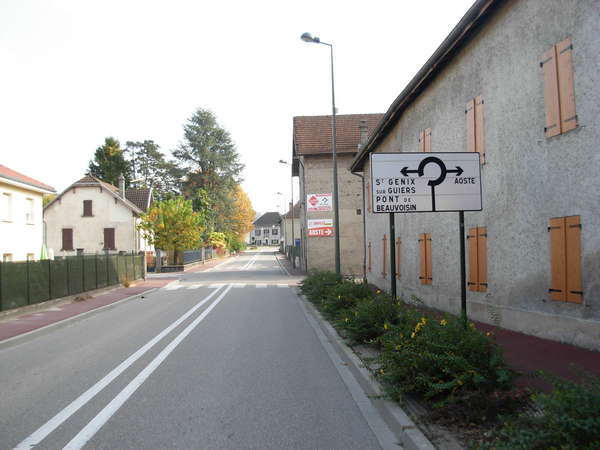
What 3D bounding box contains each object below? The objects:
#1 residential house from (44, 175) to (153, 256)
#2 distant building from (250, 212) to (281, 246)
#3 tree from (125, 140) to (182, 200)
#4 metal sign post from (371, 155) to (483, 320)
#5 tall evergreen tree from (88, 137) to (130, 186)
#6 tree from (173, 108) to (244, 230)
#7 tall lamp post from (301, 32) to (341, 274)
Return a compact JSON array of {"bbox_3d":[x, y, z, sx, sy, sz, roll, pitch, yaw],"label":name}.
[{"bbox_3d":[-17.341,0.008,56.583,8.400,7.773,9.500,-1,-2,-3],"label":"residential house"},{"bbox_3d":[-8.593,1.409,180.178,10.500,9.398,9.500,-2,-2,11],"label":"distant building"},{"bbox_3d":[-19.463,-3.072,88.232,7.600,16.042,7.600,-1,-2,-3],"label":"tree"},{"bbox_3d":[2.195,0.330,11.163,1.918,3.116,0.120,-1,-2,-8],"label":"metal sign post"},{"bbox_3d":[-22.349,-2.822,78.213,6.000,14.980,6.000,-1,-2,-3],"label":"tall evergreen tree"},{"bbox_3d":[-12.580,-5.633,92.320,10.200,21.117,10.200,-1,-2,-3],"label":"tree"},{"bbox_3d":[0.641,-1.998,21.576,1.120,8.571,0.350,-1,-2,-3],"label":"tall lamp post"}]

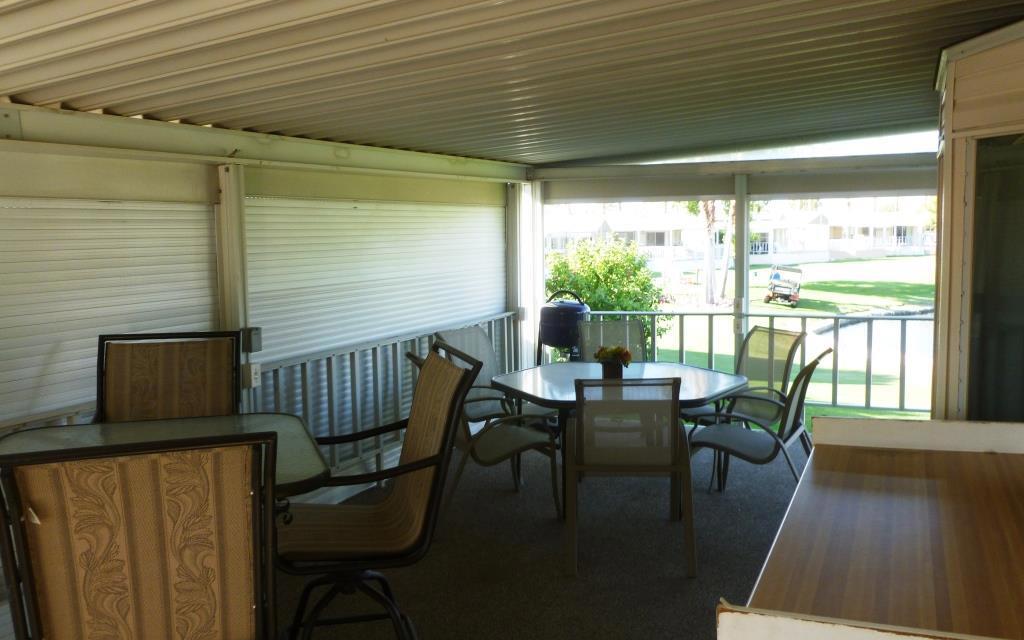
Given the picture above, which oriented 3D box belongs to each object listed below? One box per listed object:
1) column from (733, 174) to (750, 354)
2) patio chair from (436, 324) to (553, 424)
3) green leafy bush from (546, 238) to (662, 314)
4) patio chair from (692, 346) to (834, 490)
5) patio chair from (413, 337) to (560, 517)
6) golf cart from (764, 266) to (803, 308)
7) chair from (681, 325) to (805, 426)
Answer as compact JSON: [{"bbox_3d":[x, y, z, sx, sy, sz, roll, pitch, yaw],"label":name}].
[{"bbox_3d":[1.876,-0.151,6.744,0.110,2.040,0.110,1,6,19],"label":"column"},{"bbox_3d":[-0.088,0.555,5.666,0.730,0.940,0.600,3,7,34],"label":"patio chair"},{"bbox_3d":[1.178,0.100,10.568,1.600,2.300,1.600,-1,6,6],"label":"green leafy bush"},{"bbox_3d":[1.392,0.631,4.634,0.730,0.940,0.600,2,7,29],"label":"patio chair"},{"bbox_3d":[-0.188,0.652,4.731,0.730,0.940,0.600,-4,6,-24],"label":"patio chair"},{"bbox_3d":[11.822,-1.478,36.000,1.200,1.800,2.400,8,6,7],"label":"golf cart"},{"bbox_3d":[1.487,0.546,5.446,0.730,0.940,0.600,-4,6,-23],"label":"chair"}]

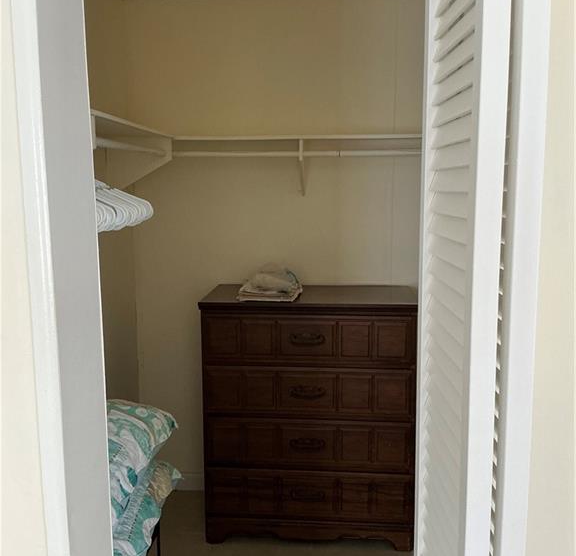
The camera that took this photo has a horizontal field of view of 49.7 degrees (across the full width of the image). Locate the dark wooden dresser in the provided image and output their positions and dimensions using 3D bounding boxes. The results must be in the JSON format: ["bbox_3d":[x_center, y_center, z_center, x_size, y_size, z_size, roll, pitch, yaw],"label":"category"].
[{"bbox_3d":[0.104,0.601,2.832,0.908,1.066,0.468,0,9,4],"label":"dark wooden dresser"}]

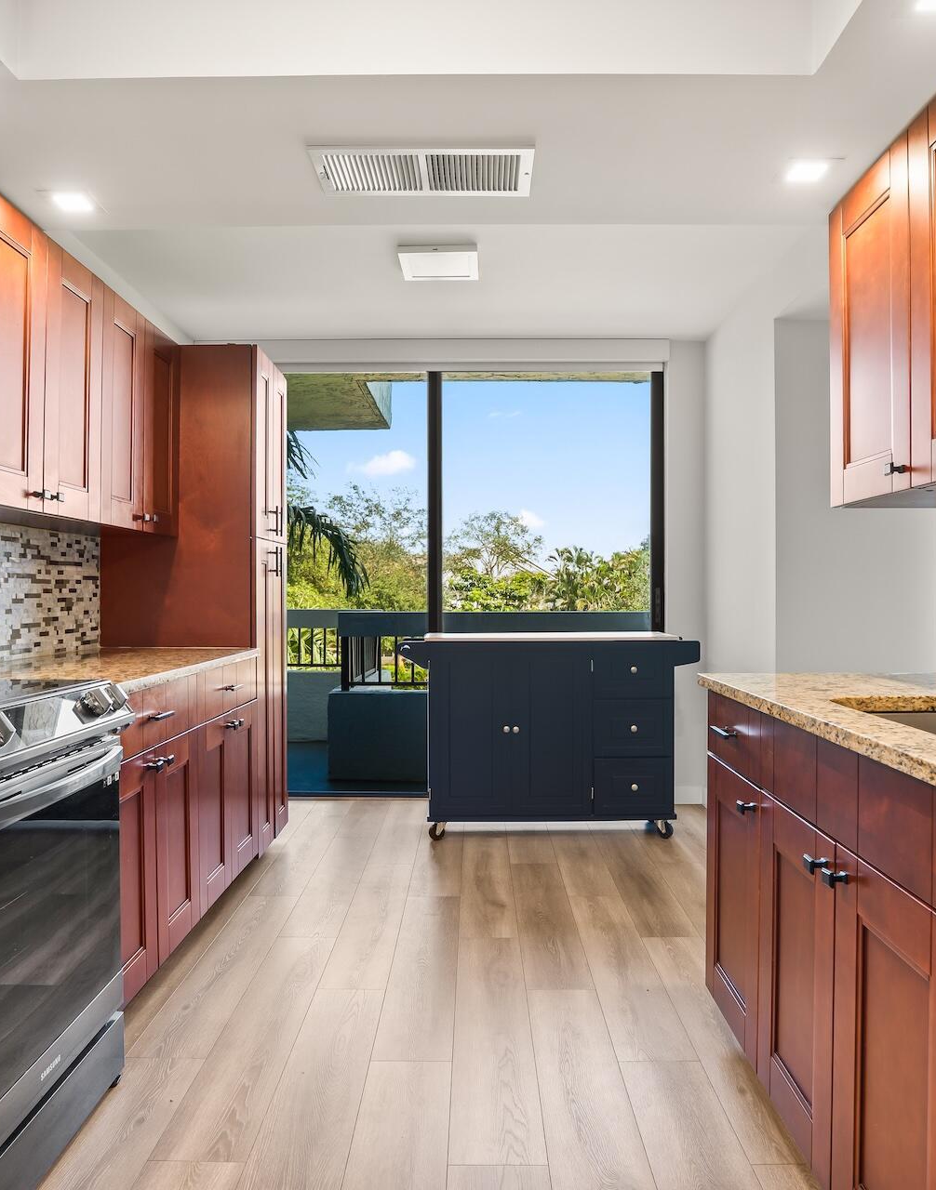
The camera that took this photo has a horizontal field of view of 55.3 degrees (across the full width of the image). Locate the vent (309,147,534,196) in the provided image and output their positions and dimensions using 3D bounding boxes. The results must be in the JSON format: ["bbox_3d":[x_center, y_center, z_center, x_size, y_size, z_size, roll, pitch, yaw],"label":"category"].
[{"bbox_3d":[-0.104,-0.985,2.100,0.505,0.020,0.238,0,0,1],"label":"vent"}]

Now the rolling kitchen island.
[{"bbox_3d":[0.382,0.662,4.323,1.390,0.924,0.470,0,0,1],"label":"rolling kitchen island"}]

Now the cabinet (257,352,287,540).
[{"bbox_3d":[-1.151,-0.613,3.882,0.612,0.768,0.615,0,0,1],"label":"cabinet"}]

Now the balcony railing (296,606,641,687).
[{"bbox_3d":[0.031,0.367,5.781,2.450,0.520,0.200,0,0,1],"label":"balcony railing"}]

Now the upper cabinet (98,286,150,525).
[{"bbox_3d":[-1.308,-0.612,3.006,0.315,0.759,0.390,0,0,1],"label":"upper cabinet"}]

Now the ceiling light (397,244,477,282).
[{"bbox_3d":[-0.112,-1.366,3.658,0.312,0.044,0.320,0,0,1],"label":"ceiling light"}]

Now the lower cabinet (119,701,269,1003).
[{"bbox_3d":[-1.161,0.684,2.845,0.612,0.860,1.465,0,0,1],"label":"lower cabinet"}]

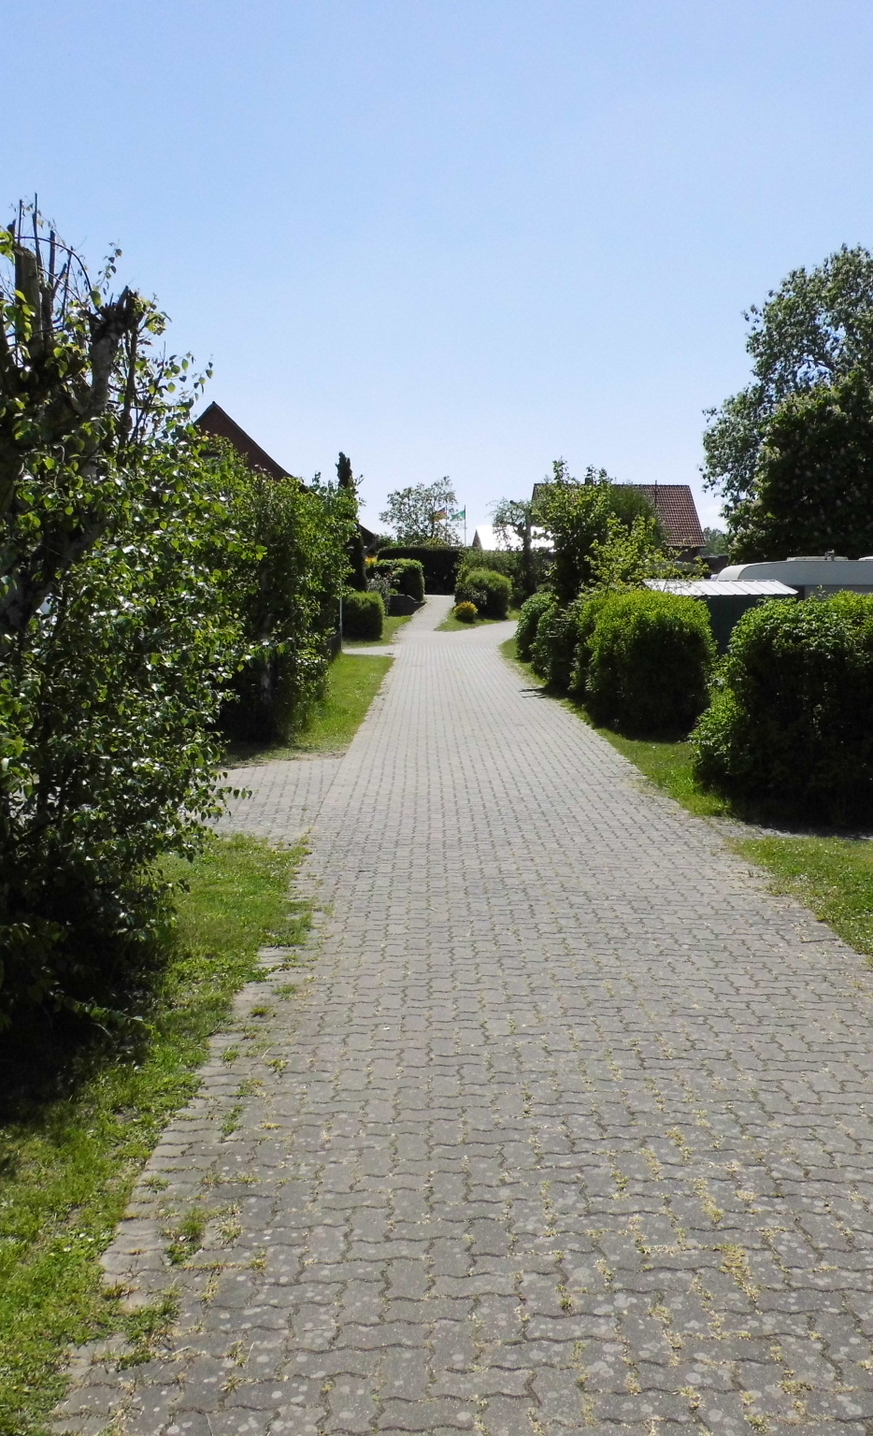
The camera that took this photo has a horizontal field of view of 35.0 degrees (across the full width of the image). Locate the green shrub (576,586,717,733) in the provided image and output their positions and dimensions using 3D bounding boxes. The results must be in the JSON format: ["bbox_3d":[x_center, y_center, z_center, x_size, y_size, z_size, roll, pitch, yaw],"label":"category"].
[{"bbox_3d":[2.673,-0.758,17.583,1.700,1.730,1.750,1,6,9],"label":"green shrub"}]

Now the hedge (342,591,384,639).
[{"bbox_3d":[-2.333,-3.227,43.577,1.420,1.600,1.400,0,6,-3],"label":"hedge"}]

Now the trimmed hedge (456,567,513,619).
[{"bbox_3d":[1.809,-4.792,53.094,2.120,1.950,2.000,0,6,2],"label":"trimmed hedge"}]

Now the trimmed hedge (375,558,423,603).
[{"bbox_3d":[-1.520,-5.466,55.084,2.000,1.750,1.800,0,6,-2],"label":"trimmed hedge"}]

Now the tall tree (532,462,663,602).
[{"bbox_3d":[4.216,-4.091,36.251,3.500,5.200,3.200,1,6,7],"label":"tall tree"}]

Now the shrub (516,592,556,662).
[{"bbox_3d":[2.487,-2.185,33.080,1.200,1.670,1.300,0,6,4],"label":"shrub"}]

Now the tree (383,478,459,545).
[{"bbox_3d":[-1.004,-11.402,88.366,5.000,7.600,5.000,0,6,-1],"label":"tree"}]

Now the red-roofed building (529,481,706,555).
[{"bbox_3d":[12.821,-13.121,98.357,12.800,7.400,9.000,0,6,0],"label":"red-roofed building"}]

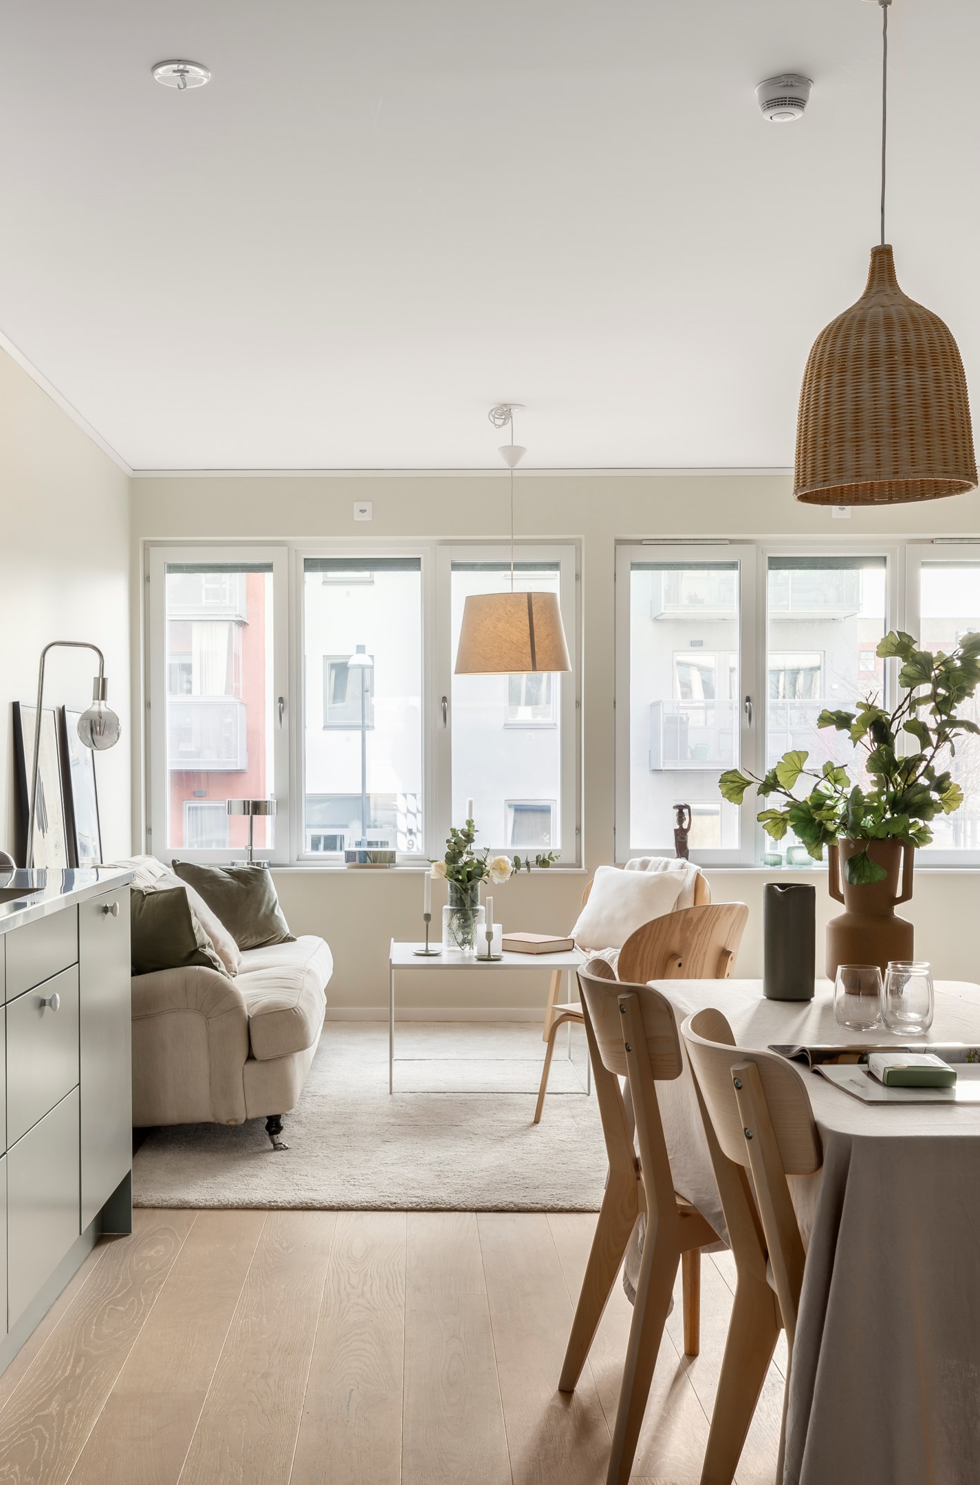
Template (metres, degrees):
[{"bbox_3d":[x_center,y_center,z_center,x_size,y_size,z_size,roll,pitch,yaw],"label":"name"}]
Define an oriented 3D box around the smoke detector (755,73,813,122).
[{"bbox_3d":[0.588,-1.278,3.079,0.112,0.057,0.112,0,-1,-3],"label":"smoke detector"}]

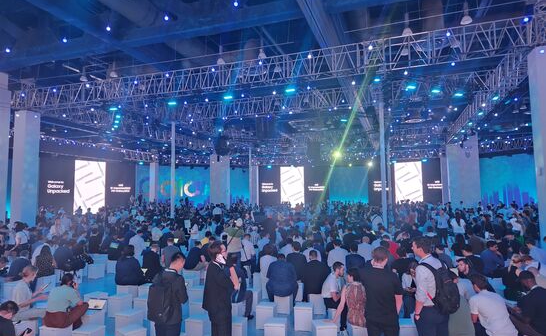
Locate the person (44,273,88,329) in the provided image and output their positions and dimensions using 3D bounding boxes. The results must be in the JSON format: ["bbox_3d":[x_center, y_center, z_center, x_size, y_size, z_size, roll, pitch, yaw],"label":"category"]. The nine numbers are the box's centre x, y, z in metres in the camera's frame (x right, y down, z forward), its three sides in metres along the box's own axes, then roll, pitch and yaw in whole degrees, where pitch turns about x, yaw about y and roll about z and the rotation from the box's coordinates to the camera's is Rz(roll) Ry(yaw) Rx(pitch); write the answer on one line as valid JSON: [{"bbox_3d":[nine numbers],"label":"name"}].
[{"bbox_3d":[-3.539,2.483,6.382,0.560,1.240,0.720,-1,-5,8],"label":"person"}]

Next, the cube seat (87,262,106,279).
[{"bbox_3d":[-5.320,3.129,10.963,0.310,0.385,0.310,-3,-5,25],"label":"cube seat"}]

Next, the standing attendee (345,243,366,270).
[{"bbox_3d":[1.989,2.496,8.791,0.520,1.300,0.720,-1,-4,5],"label":"standing attendee"}]

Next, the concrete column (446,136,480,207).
[{"bbox_3d":[15.984,0.994,30.412,2.100,7.400,1.700,-2,-5,19],"label":"concrete column"}]

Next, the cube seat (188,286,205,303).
[{"bbox_3d":[-1.586,2.811,7.847,0.310,0.385,0.310,-2,-5,14],"label":"cube seat"}]

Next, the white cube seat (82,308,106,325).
[{"bbox_3d":[-3.302,2.836,6.577,0.330,0.419,0.330,-2,-4,13],"label":"white cube seat"}]

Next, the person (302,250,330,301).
[{"bbox_3d":[0.947,2.527,8.253,0.580,1.315,0.780,-1,-5,3],"label":"person"}]

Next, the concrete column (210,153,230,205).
[{"bbox_3d":[-4.769,1.908,32.958,1.350,6.490,1.350,-2,-5,15],"label":"concrete column"}]

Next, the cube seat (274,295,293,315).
[{"bbox_3d":[0.238,2.886,7.824,0.330,0.419,0.330,-2,-5,19],"label":"cube seat"}]

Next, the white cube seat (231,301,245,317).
[{"bbox_3d":[-0.739,2.812,7.048,0.320,0.410,0.320,-2,-5,21],"label":"white cube seat"}]

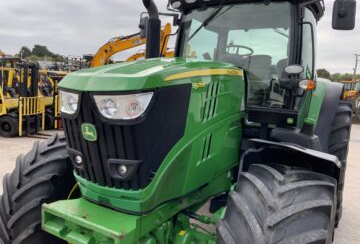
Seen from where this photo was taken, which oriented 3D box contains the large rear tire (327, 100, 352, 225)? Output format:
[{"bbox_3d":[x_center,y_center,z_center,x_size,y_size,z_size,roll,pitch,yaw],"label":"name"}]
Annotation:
[{"bbox_3d":[2.050,0.555,4.440,0.680,1.860,1.860,6,7,29],"label":"large rear tire"}]

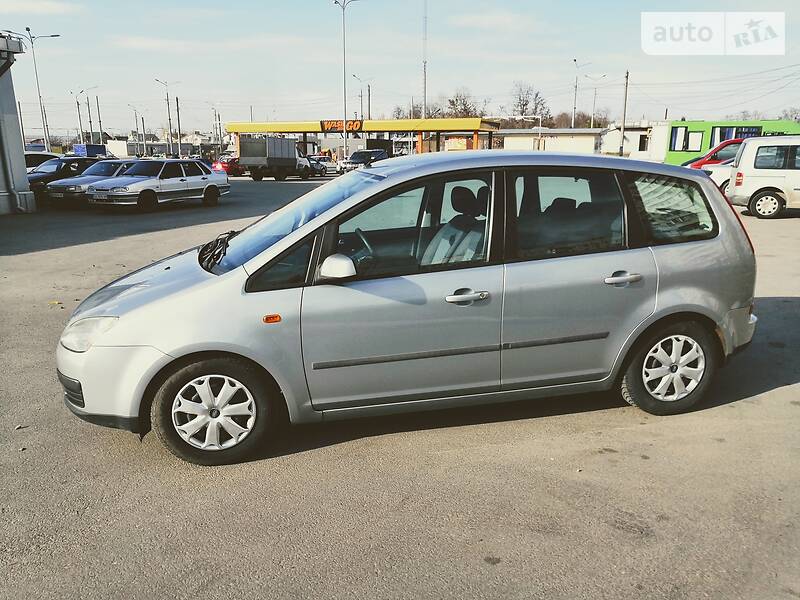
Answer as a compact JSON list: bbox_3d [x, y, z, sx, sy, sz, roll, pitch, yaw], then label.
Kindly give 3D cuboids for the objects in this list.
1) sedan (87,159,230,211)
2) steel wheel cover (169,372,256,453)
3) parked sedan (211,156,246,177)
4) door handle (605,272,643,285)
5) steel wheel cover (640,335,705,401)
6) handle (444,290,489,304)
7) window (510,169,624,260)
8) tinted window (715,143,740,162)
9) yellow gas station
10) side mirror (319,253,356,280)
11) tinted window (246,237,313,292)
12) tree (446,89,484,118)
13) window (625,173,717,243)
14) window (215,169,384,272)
[{"bbox_3d":[-7.049,-3.522,18.587,1.660,1.400,4.300,6,15,25],"label":"sedan"},{"bbox_3d":[-0.923,0.561,3.118,0.415,0.415,0.070,-3,14,-14],"label":"steel wheel cover"},{"bbox_3d":[-11.958,-9.465,44.320,1.720,1.450,4.300,4,14,18],"label":"parked sedan"},{"bbox_3d":[1.241,-0.118,3.454,0.235,0.055,0.055,-3,14,-14],"label":"door handle"},{"bbox_3d":[1.633,0.408,3.736,0.405,0.405,0.060,-4,14,-12],"label":"steel wheel cover"},{"bbox_3d":[0.354,-0.012,3.251,0.240,0.055,0.055,-3,14,-14],"label":"handle"},{"bbox_3d":[0.905,-0.478,3.411,0.680,0.460,0.060,-4,-4,-12],"label":"window"},{"bbox_3d":[10.487,-4.680,19.800,0.900,0.570,0.070,5,2,21],"label":"tinted window"},{"bbox_3d":[-3.272,-13.027,53.411,22.500,4.350,7.000,5,14,18],"label":"yellow gas station"},{"bbox_3d":[-0.303,-0.162,3.023,0.155,0.140,0.230,-4,14,-12],"label":"side mirror"},{"bbox_3d":[-0.576,-0.175,3.042,0.360,0.270,0.060,-4,-3,-9],"label":"tinted window"},{"bbox_3d":[8.702,-22.749,82.996,5.500,10.000,5.500,0,13,0],"label":"tree"},{"bbox_3d":[1.575,-0.535,3.605,0.610,0.420,0.080,-3,-6,-18],"label":"window"},{"bbox_3d":[-0.666,-0.542,3.812,1.020,0.110,1.420,-30,18,-6],"label":"window"}]

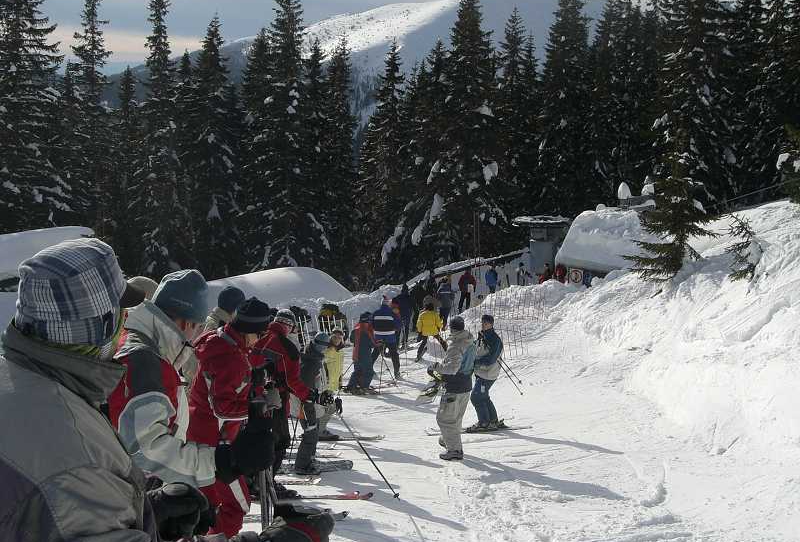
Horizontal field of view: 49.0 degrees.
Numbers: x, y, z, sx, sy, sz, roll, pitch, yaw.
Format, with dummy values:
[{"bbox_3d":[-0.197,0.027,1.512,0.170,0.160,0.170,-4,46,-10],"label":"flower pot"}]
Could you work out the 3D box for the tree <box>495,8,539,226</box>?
[{"bbox_3d":[6.690,-6.940,50.000,3.000,15.890,3.000,0,0,0],"label":"tree"}]

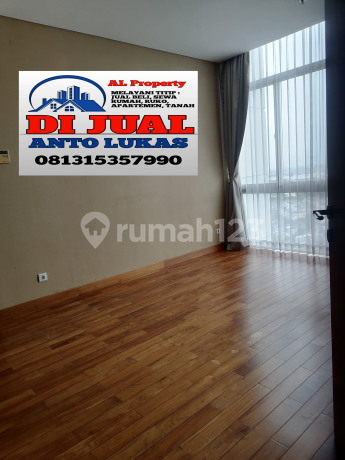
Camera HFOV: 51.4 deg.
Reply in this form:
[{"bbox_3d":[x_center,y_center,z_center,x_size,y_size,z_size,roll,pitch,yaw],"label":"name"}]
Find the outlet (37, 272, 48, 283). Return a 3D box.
[{"bbox_3d":[-1.324,0.491,3.694,0.084,0.084,0.015,-12,12,-41],"label":"outlet"}]

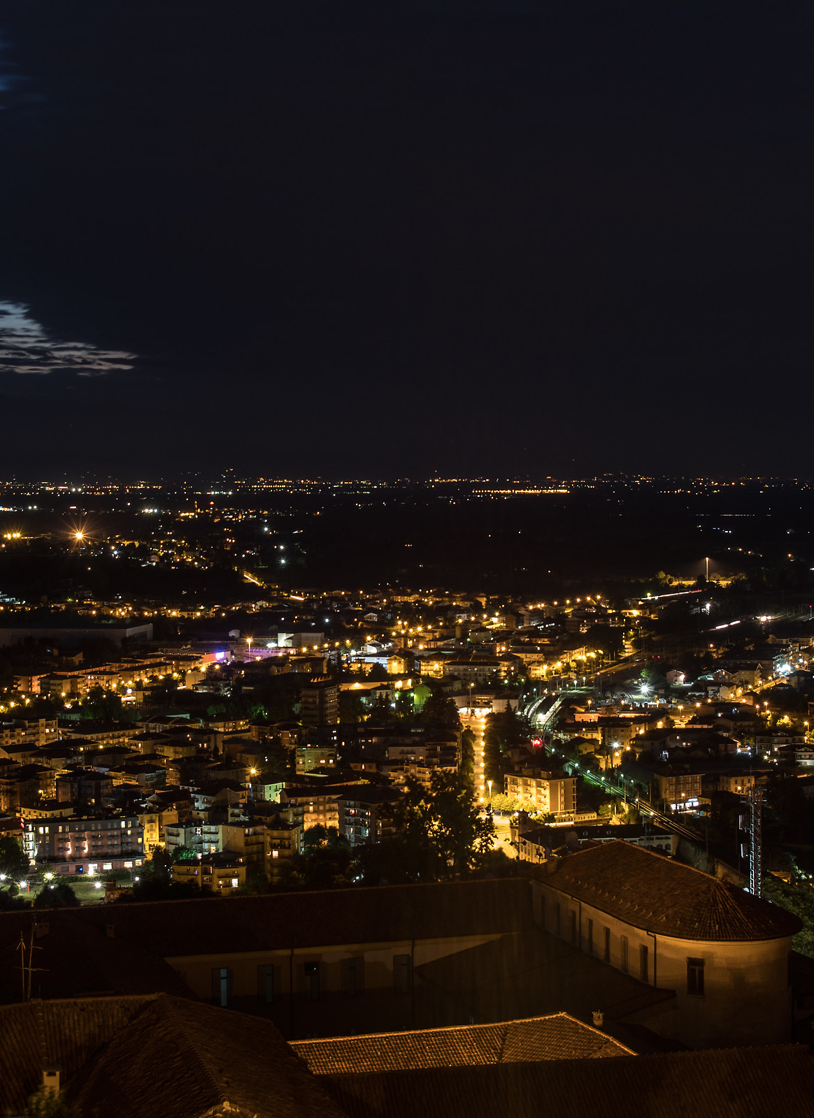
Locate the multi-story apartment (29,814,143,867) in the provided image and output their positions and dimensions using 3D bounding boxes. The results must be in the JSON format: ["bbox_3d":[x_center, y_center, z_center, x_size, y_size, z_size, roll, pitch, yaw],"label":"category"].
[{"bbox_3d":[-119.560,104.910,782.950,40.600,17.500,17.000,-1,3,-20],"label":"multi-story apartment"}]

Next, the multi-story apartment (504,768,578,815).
[{"bbox_3d":[56.630,100.290,893.700,25.800,17.000,15.200,2,4,44],"label":"multi-story apartment"}]

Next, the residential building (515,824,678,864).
[{"bbox_3d":[74.620,108.490,786.990,58.500,12.000,30.800,-1,3,-14],"label":"residential building"}]

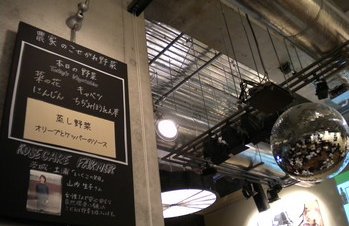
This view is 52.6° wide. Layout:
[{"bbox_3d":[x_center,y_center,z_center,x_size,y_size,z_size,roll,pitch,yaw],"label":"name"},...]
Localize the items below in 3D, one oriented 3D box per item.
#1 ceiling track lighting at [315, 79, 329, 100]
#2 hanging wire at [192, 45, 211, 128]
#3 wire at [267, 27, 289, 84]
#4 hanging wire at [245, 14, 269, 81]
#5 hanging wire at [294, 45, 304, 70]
[{"bbox_3d":[1.526,-0.242,3.660,0.120,0.190,0.140,-11,-31,6],"label":"ceiling track lighting"},{"bbox_3d":[0.370,-0.405,4.829,0.012,1.407,0.012,16,-38,-34],"label":"hanging wire"},{"bbox_3d":[1.162,-0.671,3.996,0.012,0.843,0.012,16,-38,-34],"label":"wire"},{"bbox_3d":[0.990,-0.818,4.259,0.025,1.039,0.025,16,-38,-34],"label":"hanging wire"},{"bbox_3d":[1.298,-0.583,3.684,0.012,0.347,0.012,16,-38,-34],"label":"hanging wire"}]

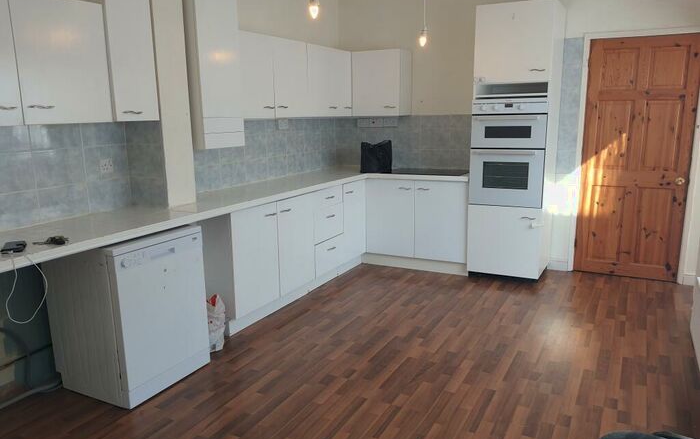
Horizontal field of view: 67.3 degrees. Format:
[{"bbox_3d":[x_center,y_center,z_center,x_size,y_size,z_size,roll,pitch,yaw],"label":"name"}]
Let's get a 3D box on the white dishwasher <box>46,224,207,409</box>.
[{"bbox_3d":[-1.256,0.485,3.010,0.590,0.847,0.593,5,13,28],"label":"white dishwasher"}]

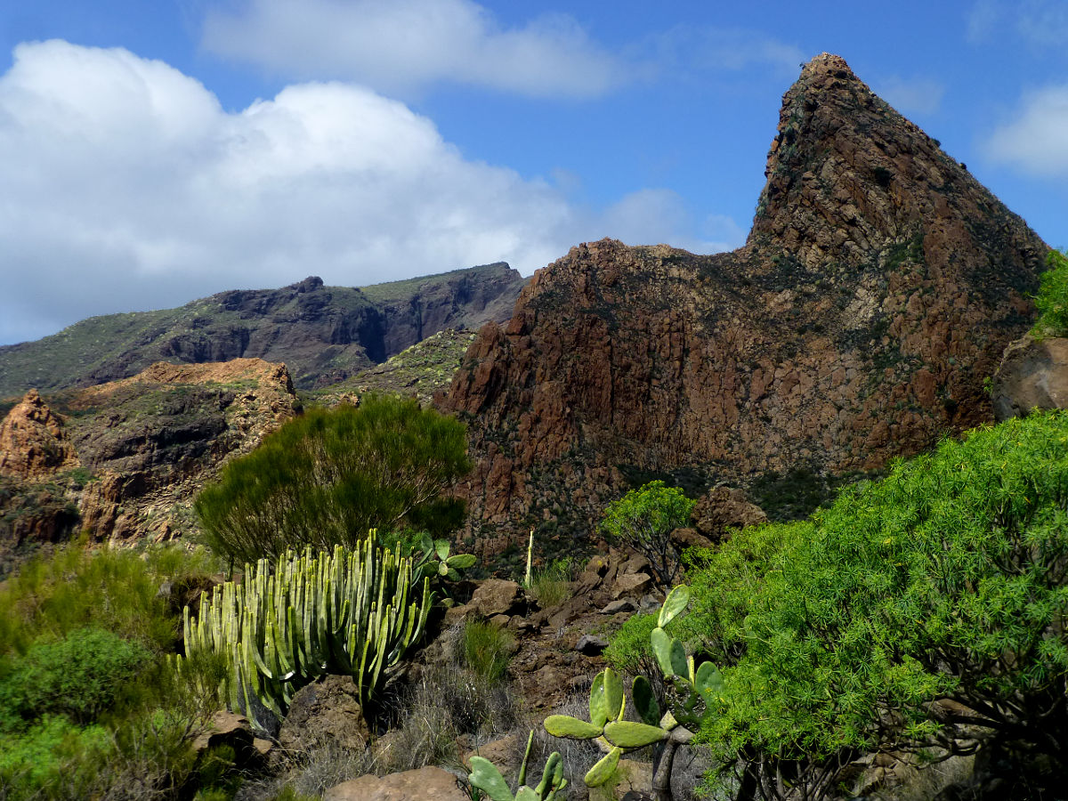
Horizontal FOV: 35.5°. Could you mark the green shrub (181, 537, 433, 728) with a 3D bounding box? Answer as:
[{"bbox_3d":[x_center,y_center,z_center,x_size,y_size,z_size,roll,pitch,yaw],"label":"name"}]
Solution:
[{"bbox_3d":[-1.706,1.719,12.400,1.830,1.400,1.550,0,-2,0],"label":"green shrub"}]

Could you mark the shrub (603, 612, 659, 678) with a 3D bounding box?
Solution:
[{"bbox_3d":[0.703,1.726,11.600,0.480,0.500,0.450,0,-2,0],"label":"shrub"}]

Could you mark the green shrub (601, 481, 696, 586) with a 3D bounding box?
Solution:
[{"bbox_3d":[1.167,1.358,17.000,0.960,1.050,0.900,0,-2,0],"label":"green shrub"}]

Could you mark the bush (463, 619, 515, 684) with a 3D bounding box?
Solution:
[{"bbox_3d":[-0.349,1.917,12.700,0.390,0.480,0.370,0,-2,0],"label":"bush"}]

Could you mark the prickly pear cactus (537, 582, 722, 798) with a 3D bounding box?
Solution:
[{"bbox_3d":[0.488,1.421,8.200,0.880,1.000,0.750,0,-2,0],"label":"prickly pear cactus"}]

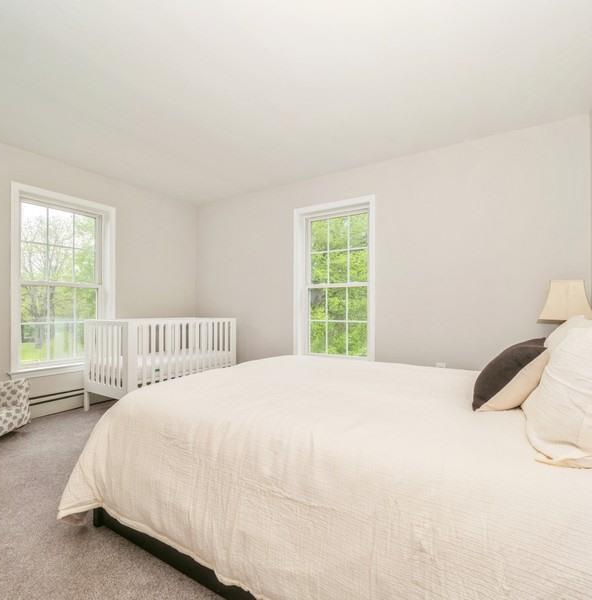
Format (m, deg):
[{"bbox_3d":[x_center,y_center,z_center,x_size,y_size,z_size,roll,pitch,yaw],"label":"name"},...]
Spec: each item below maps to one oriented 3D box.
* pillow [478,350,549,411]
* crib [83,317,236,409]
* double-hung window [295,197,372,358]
[{"bbox_3d":[0.924,0.309,1.390,0.162,0.404,0.424,47,23,24],"label":"pillow"},{"bbox_3d":[-1.390,0.642,3.524,0.758,0.894,1.343,0,-1,33],"label":"crib"},{"bbox_3d":[0.400,-0.185,3.512,0.934,1.737,0.121,0,-1,33],"label":"double-hung window"}]

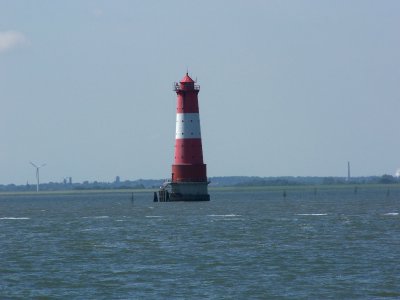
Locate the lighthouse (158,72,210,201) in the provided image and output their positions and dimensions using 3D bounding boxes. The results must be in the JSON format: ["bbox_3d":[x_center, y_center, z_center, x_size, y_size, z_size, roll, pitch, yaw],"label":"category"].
[{"bbox_3d":[-3.840,-3.620,1077.000,13.600,35.600,12.000,-1,-1,0],"label":"lighthouse"}]

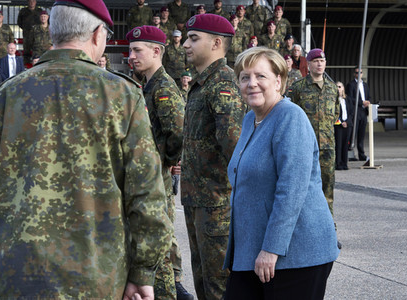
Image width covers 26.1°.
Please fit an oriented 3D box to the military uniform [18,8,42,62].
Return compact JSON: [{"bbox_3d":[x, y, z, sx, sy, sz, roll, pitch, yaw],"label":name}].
[{"bbox_3d":[-3.474,-2.160,17.755,0.540,1.420,0.320,-1,4,-8],"label":"military uniform"}]

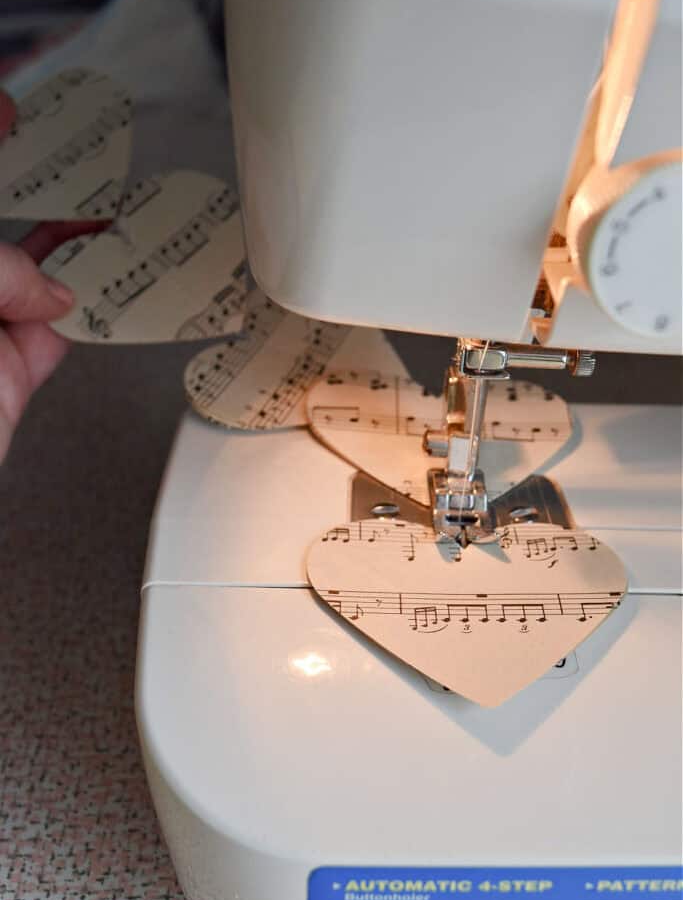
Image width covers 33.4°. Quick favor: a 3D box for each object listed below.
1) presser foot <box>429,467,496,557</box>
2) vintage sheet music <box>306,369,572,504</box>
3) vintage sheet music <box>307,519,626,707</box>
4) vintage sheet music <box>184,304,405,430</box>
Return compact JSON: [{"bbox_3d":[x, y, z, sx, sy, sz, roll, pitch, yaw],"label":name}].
[{"bbox_3d":[0.028,0.013,0.267,0.015,0.009,0.026,1,36,0],"label":"presser foot"},{"bbox_3d":[0.027,-0.002,0.294,0.072,0.004,0.065,1,37,-3],"label":"vintage sheet music"},{"bbox_3d":[0.028,0.033,0.244,0.072,0.004,0.065,1,29,0],"label":"vintage sheet music"},{"bbox_3d":[-0.005,-0.023,0.320,0.065,0.004,0.072,24,44,17],"label":"vintage sheet music"}]

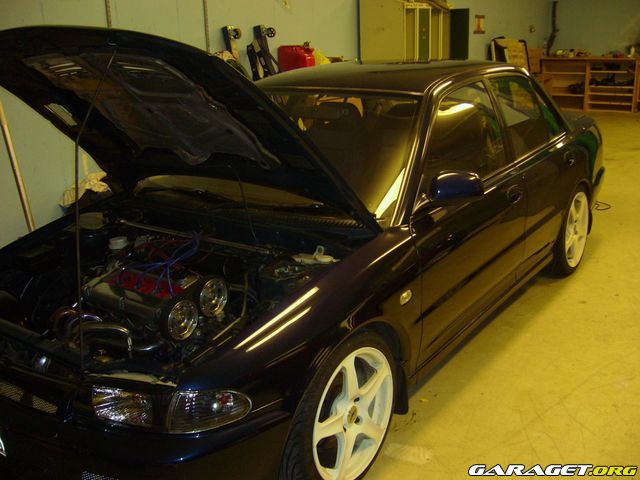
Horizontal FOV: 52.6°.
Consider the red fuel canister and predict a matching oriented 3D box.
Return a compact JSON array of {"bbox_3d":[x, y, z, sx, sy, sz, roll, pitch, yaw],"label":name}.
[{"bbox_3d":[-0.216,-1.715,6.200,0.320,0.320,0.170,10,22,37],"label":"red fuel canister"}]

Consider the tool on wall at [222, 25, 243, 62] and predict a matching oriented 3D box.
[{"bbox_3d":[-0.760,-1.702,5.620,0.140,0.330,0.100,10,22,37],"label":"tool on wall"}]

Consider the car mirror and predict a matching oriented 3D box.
[{"bbox_3d":[0.494,-0.187,2.467,0.220,0.140,0.160,10,22,37],"label":"car mirror"}]

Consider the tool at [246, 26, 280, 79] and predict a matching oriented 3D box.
[{"bbox_3d":[-0.522,-1.686,5.880,0.220,0.500,0.170,10,22,37],"label":"tool"}]

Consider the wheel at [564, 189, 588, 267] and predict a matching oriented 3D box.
[{"bbox_3d":[1.567,-0.078,4.174,0.190,0.475,0.475,10,22,37],"label":"wheel"}]

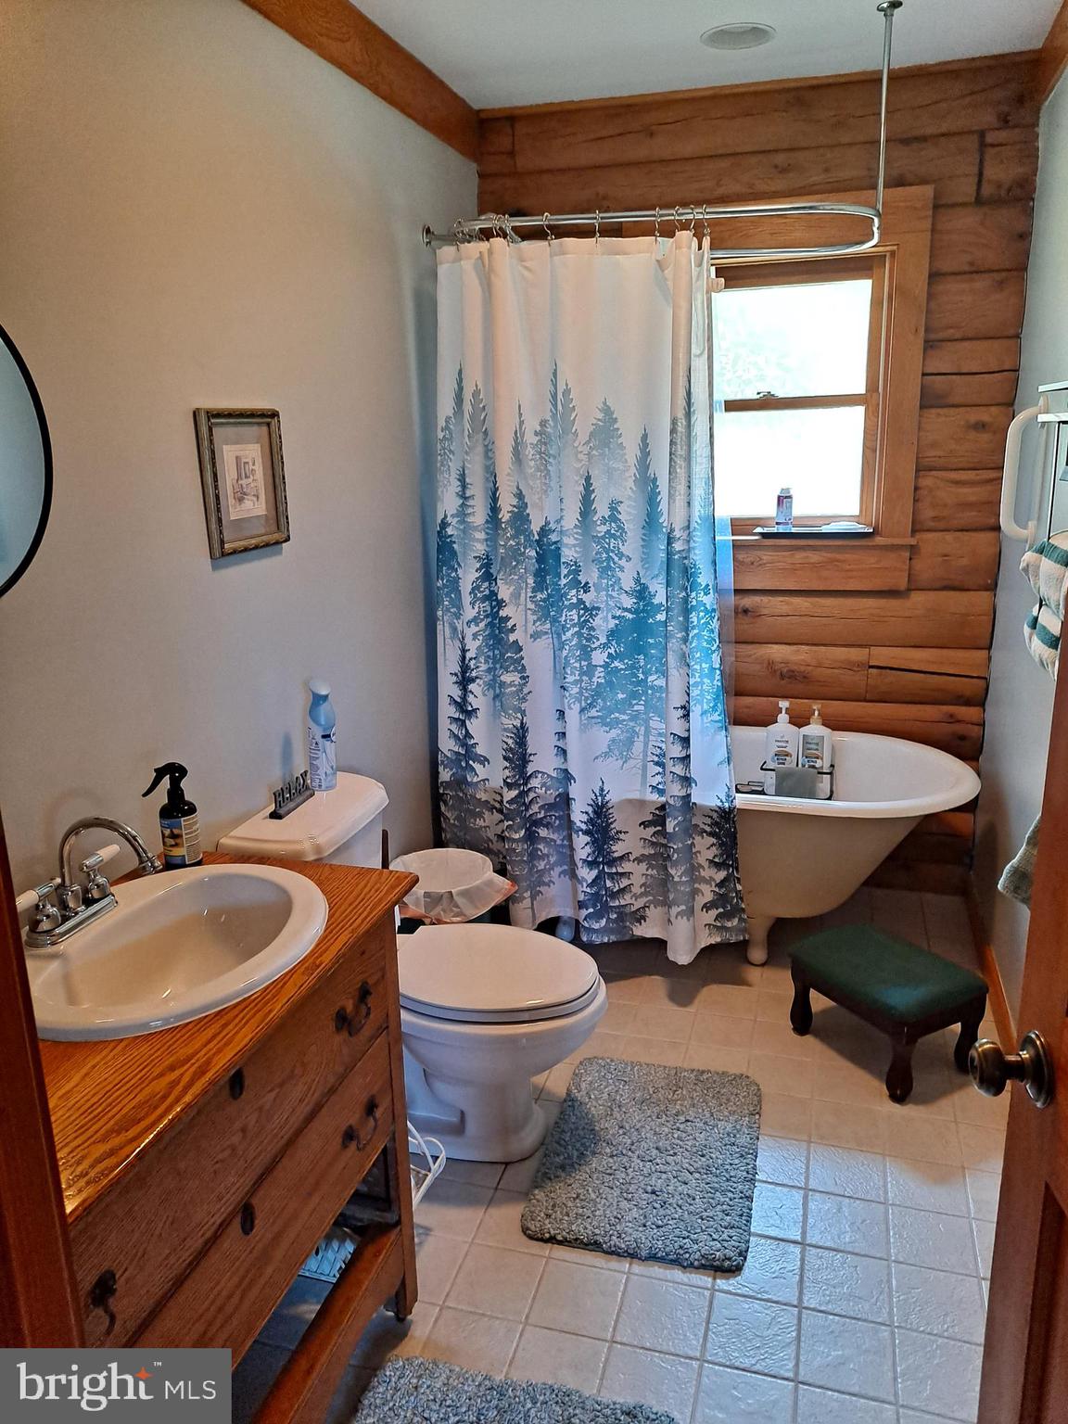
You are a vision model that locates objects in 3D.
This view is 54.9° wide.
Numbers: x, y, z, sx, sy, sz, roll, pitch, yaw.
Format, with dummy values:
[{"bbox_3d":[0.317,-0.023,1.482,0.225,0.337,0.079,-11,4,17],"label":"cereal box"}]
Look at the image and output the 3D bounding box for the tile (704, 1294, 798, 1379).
[{"bbox_3d":[0.373,1.066,1.754,0.150,0.010,0.150,3,15,16],"label":"tile"}]

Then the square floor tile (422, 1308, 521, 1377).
[{"bbox_3d":[-0.111,1.079,1.733,0.149,0.010,0.149,3,15,16],"label":"square floor tile"}]

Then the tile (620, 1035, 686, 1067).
[{"bbox_3d":[0.295,0.857,2.541,0.149,0.010,0.149,3,15,16],"label":"tile"}]

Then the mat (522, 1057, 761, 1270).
[{"bbox_3d":[0.251,0.936,2.210,0.432,0.020,0.600,2,15,14],"label":"mat"}]

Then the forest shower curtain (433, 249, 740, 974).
[{"bbox_3d":[0.130,-0.248,2.682,0.857,1.836,0.200,3,15,16],"label":"forest shower curtain"}]

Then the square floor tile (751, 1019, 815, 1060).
[{"bbox_3d":[0.634,0.839,2.611,0.150,0.010,0.150,3,15,16],"label":"square floor tile"}]

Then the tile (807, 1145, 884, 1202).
[{"bbox_3d":[0.663,0.976,2.177,0.151,0.010,0.151,3,15,16],"label":"tile"}]

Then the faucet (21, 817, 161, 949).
[{"bbox_3d":[-0.615,0.230,1.477,0.191,0.171,0.245,3,15,16],"label":"faucet"}]

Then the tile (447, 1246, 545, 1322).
[{"bbox_3d":[-0.068,1.040,1.875,0.149,0.010,0.149,3,15,16],"label":"tile"}]

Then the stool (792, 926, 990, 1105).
[{"bbox_3d":[0.871,0.730,2.565,0.280,0.260,0.380,-9,17,-28],"label":"stool"}]

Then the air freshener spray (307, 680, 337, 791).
[{"bbox_3d":[-0.479,0.051,2.329,0.064,0.242,0.064,3,15,16],"label":"air freshener spray"}]

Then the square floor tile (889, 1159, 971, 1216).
[{"bbox_3d":[0.795,0.962,2.087,0.149,0.010,0.149,3,15,16],"label":"square floor tile"}]

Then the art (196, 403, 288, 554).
[{"bbox_3d":[-0.571,-0.458,2.038,0.028,0.266,0.257,3,15,16],"label":"art"}]

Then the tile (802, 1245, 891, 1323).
[{"bbox_3d":[0.562,1.031,1.846,0.149,0.010,0.149,3,15,16],"label":"tile"}]

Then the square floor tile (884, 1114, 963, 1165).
[{"bbox_3d":[0.843,0.929,2.239,0.150,0.010,0.150,3,15,16],"label":"square floor tile"}]

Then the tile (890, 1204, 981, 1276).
[{"bbox_3d":[0.769,1.023,1.988,0.151,0.010,0.151,3,15,16],"label":"tile"}]

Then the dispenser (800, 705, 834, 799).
[{"bbox_3d":[0.779,0.103,2.802,0.091,0.252,0.062,3,15,16],"label":"dispenser"}]

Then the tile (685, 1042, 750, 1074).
[{"bbox_3d":[0.442,0.864,2.498,0.149,0.010,0.149,3,15,16],"label":"tile"}]

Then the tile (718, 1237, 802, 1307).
[{"bbox_3d":[0.417,1.028,1.897,0.150,0.010,0.150,3,15,16],"label":"tile"}]

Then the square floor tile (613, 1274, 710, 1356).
[{"bbox_3d":[0.226,1.058,1.797,0.150,0.010,0.150,3,15,16],"label":"square floor tile"}]

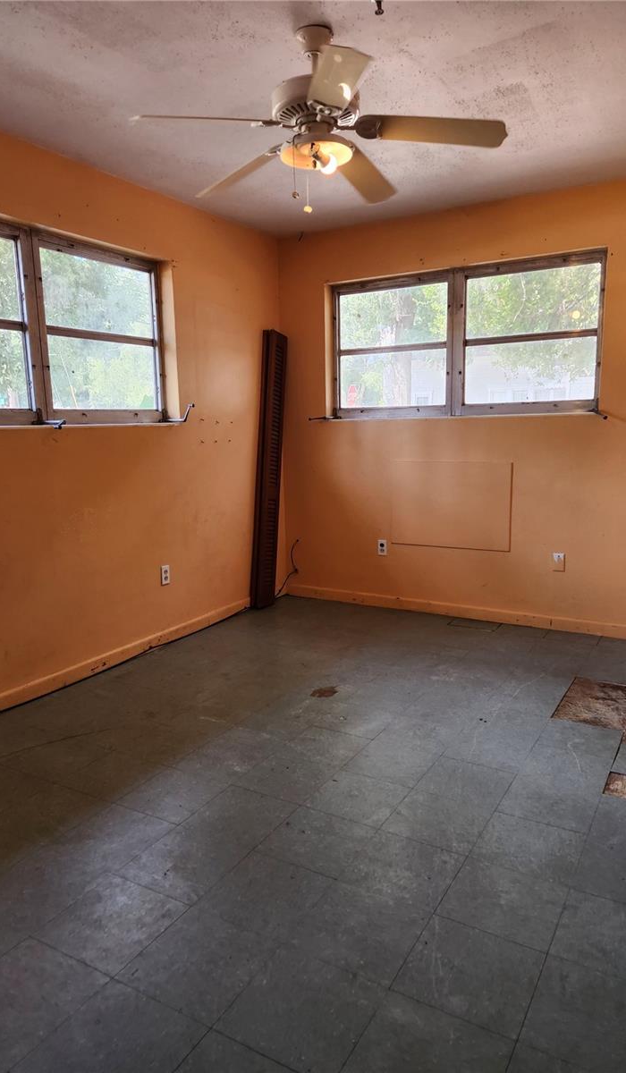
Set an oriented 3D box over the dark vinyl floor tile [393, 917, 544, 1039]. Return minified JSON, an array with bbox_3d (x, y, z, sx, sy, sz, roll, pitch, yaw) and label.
[{"bbox_3d":[0.392,1.084,1.773,0.303,0.004,0.303,4,11,30],"label":"dark vinyl floor tile"}]

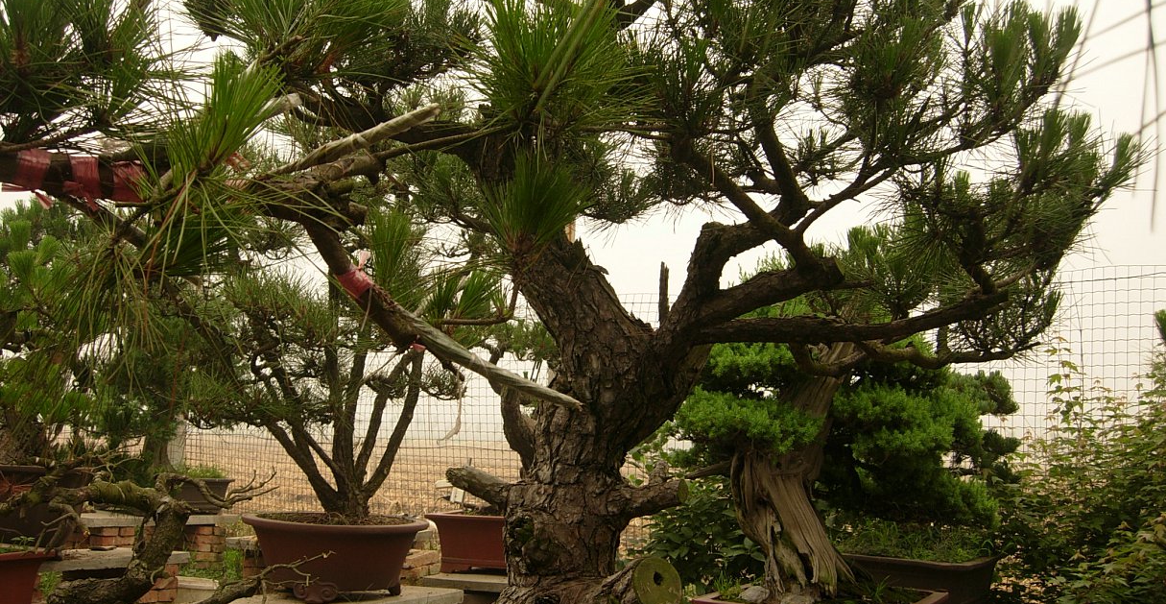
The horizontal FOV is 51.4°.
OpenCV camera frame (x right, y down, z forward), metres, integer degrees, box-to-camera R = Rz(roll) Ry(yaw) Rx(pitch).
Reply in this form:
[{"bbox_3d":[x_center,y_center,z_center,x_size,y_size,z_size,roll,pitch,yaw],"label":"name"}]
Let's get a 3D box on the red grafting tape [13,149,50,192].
[{"bbox_3d":[-0.578,-0.138,1.270,0.035,0.042,0.040,0,-6,0],"label":"red grafting tape"}]

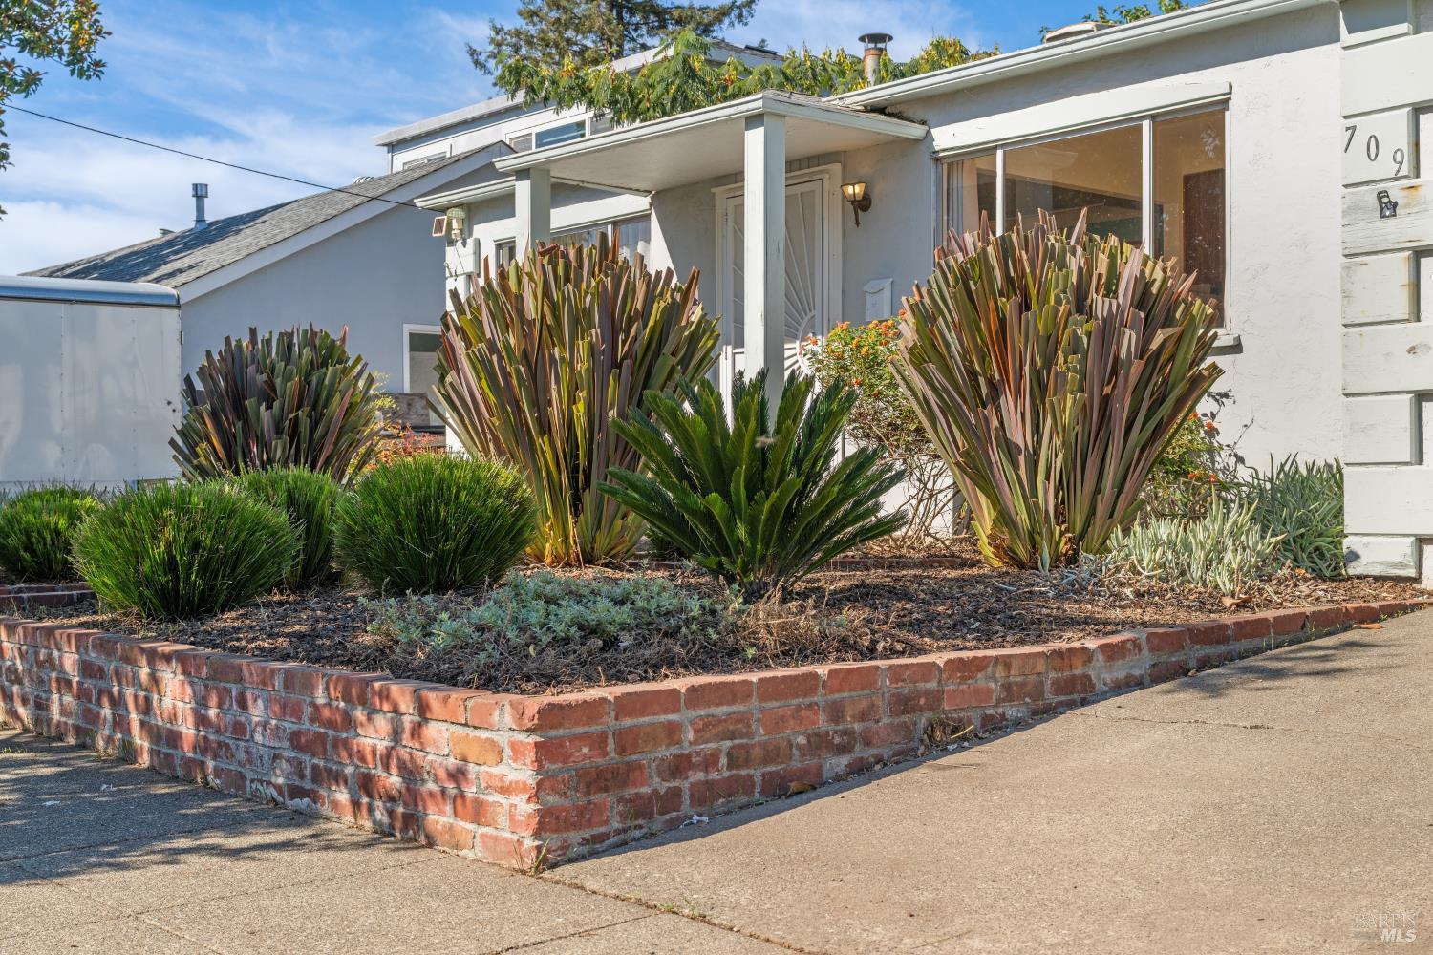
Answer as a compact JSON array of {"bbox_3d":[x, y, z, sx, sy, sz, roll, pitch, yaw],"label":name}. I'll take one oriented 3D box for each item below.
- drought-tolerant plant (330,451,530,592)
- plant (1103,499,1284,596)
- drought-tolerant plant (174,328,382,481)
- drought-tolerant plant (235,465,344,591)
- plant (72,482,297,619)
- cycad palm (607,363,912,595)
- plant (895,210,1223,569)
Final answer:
[{"bbox_3d":[-1.119,0.182,6.800,0.793,0.546,0.769,0,-1,0],"label":"drought-tolerant plant"},{"bbox_3d":[1.700,0.249,6.100,0.636,0.336,0.541,0,-1,0],"label":"plant"},{"bbox_3d":[-2.538,-0.214,9.900,1.224,1.321,1.163,0,-1,0],"label":"drought-tolerant plant"},{"bbox_3d":[-1.814,0.213,7.250,0.629,0.507,0.629,0,-1,0],"label":"drought-tolerant plant"},{"bbox_3d":[-1.849,0.253,5.950,0.774,0.470,0.751,0,-1,0],"label":"plant"},{"bbox_3d":[0.141,0.021,6.450,1.144,0.844,1.122,0,-1,0],"label":"cycad palm"},{"bbox_3d":[1.521,-0.395,7.600,1.442,1.571,1.370,0,-1,0],"label":"plant"}]

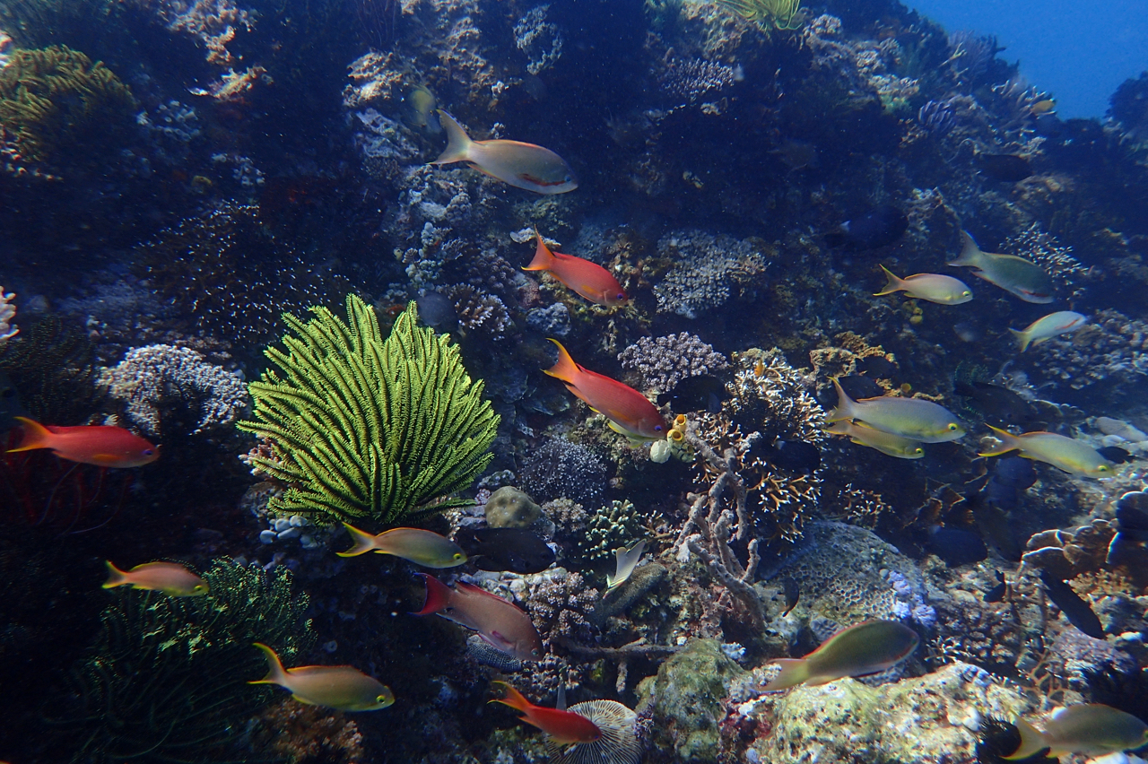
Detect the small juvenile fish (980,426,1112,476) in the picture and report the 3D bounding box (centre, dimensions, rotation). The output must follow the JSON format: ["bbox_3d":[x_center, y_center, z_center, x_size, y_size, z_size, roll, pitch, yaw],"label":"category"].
[{"bbox_3d":[0.572,0.084,0.720,0.135,0.048,0.021,16,15,20],"label":"small juvenile fish"}]

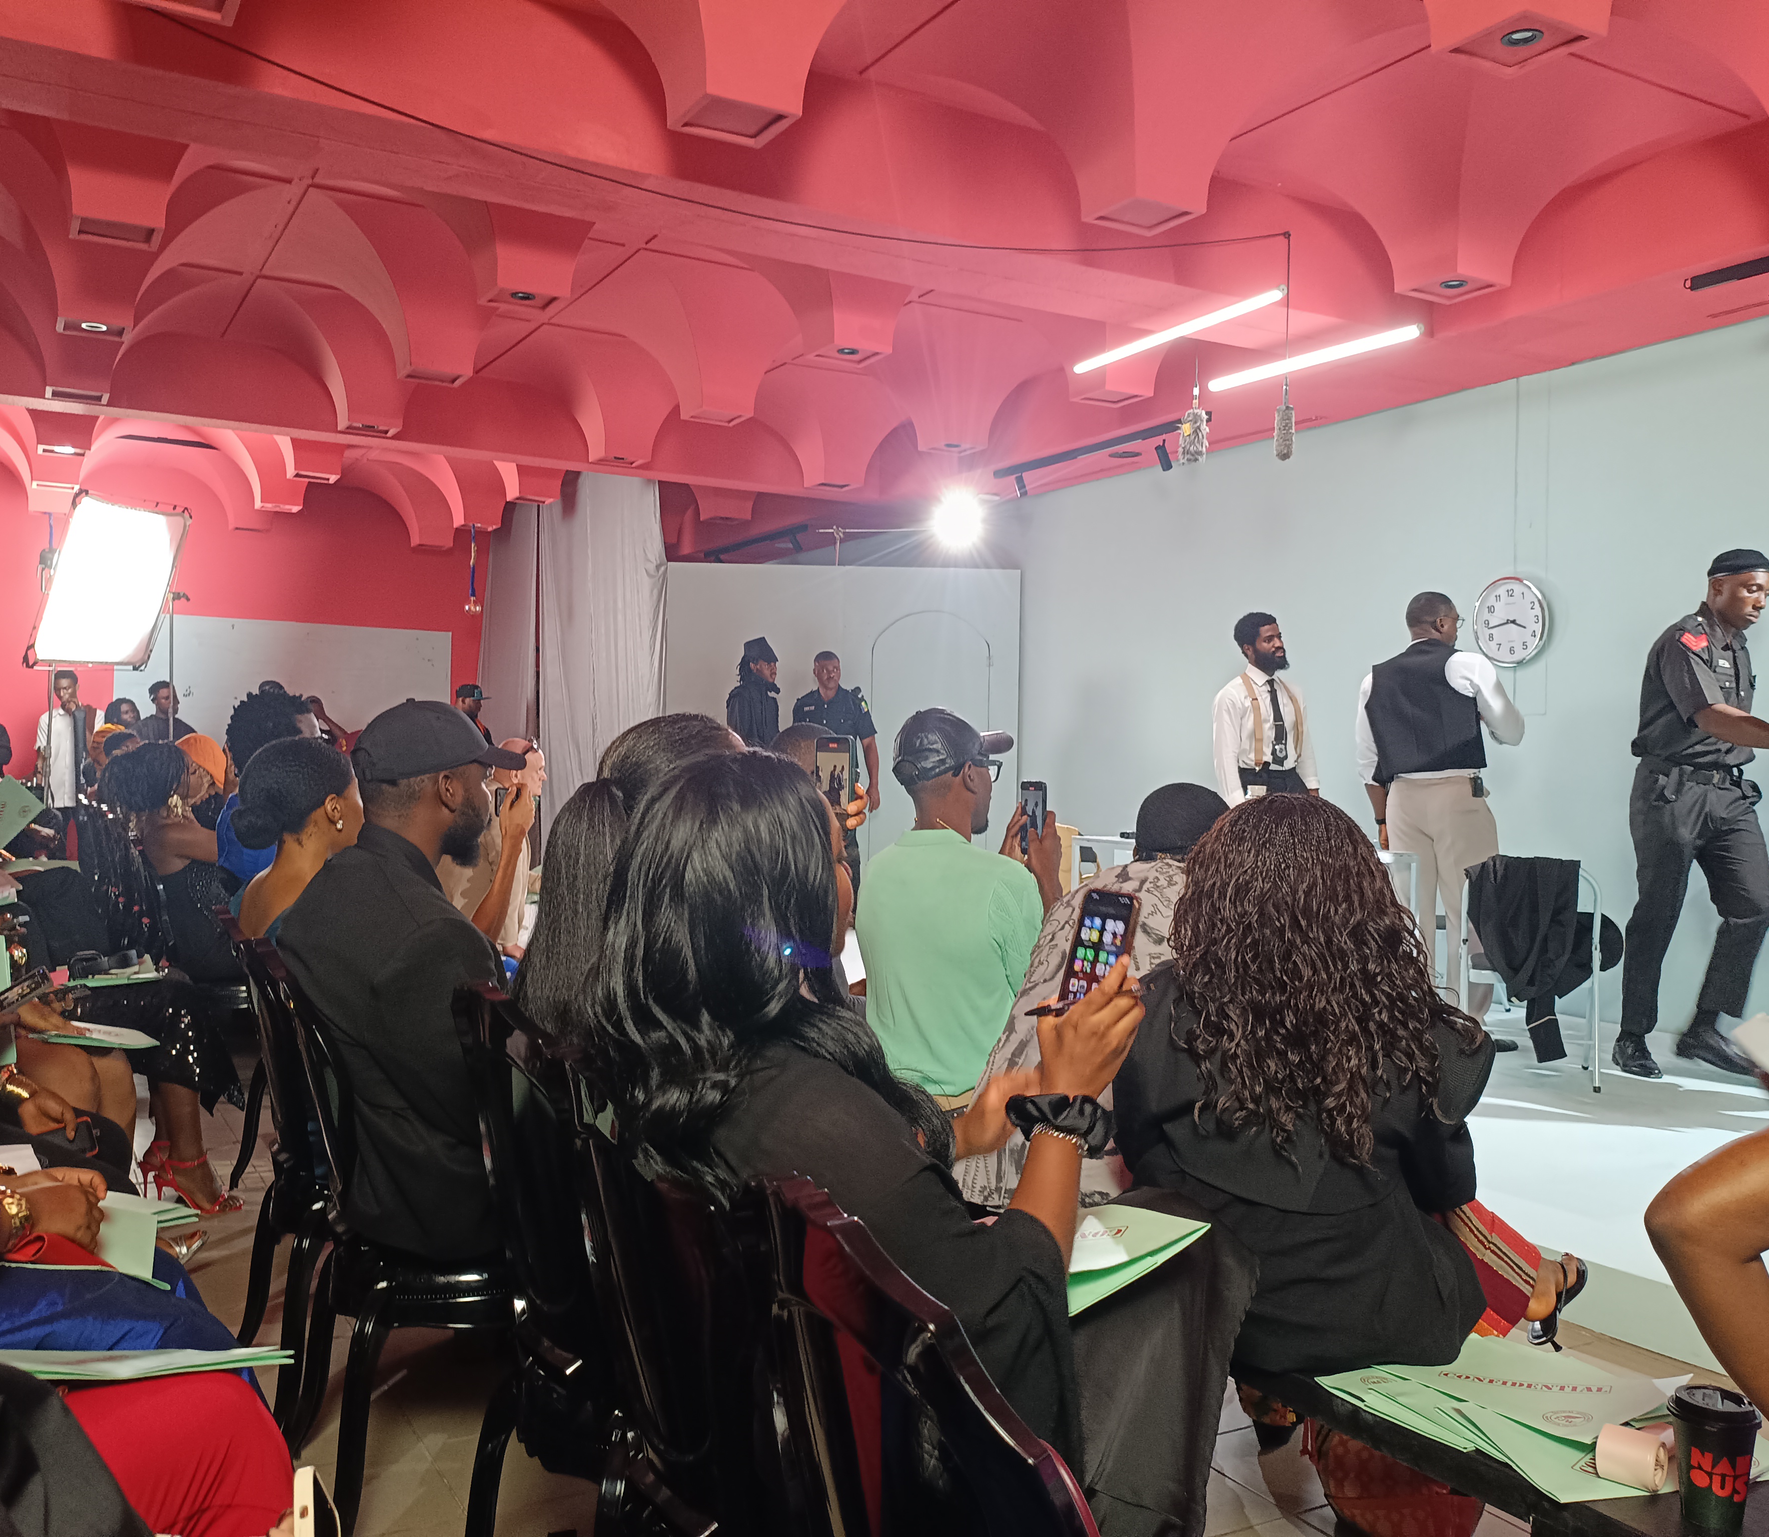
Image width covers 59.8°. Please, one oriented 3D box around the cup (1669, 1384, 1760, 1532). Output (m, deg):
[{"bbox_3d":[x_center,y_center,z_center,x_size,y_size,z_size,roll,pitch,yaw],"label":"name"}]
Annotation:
[{"bbox_3d":[0.907,0.755,1.680,0.092,0.135,0.092,1,1,16],"label":"cup"}]

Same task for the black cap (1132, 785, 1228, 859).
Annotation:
[{"bbox_3d":[0.539,0.096,2.750,0.180,0.140,0.205,1,1,38],"label":"black cap"}]

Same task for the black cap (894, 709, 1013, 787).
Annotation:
[{"bbox_3d":[0.133,-0.042,3.000,0.255,0.150,0.185,-11,6,-29],"label":"black cap"}]

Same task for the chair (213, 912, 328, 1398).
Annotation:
[{"bbox_3d":[-1.000,0.730,3.030,0.540,0.910,0.460,1,0,-30],"label":"chair"}]

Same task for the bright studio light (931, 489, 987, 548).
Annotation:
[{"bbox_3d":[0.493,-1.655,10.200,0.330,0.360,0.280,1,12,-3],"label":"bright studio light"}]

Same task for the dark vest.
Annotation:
[{"bbox_3d":[2.084,-0.212,5.920,0.290,0.570,0.460,1,0,-40],"label":"dark vest"}]

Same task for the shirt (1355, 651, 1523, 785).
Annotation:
[{"bbox_3d":[2.113,-0.186,5.870,0.300,0.550,0.550,0,1,-43],"label":"shirt"}]

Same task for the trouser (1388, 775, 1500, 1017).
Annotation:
[{"bbox_3d":[2.156,0.527,5.930,0.340,1.000,0.420,1,0,-40],"label":"trouser"}]

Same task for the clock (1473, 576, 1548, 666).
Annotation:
[{"bbox_3d":[2.891,-0.676,7.100,0.050,0.410,0.410,1,0,-30],"label":"clock"}]

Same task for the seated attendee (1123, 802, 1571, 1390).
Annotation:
[{"bbox_3d":[0.690,0.600,2.150,0.540,1.140,0.820,1,0,33],"label":"seated attendee"}]

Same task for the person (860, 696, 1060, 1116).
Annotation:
[{"bbox_3d":[0.289,0.559,3.261,0.800,1.367,0.520,0,1,-40],"label":"person"}]

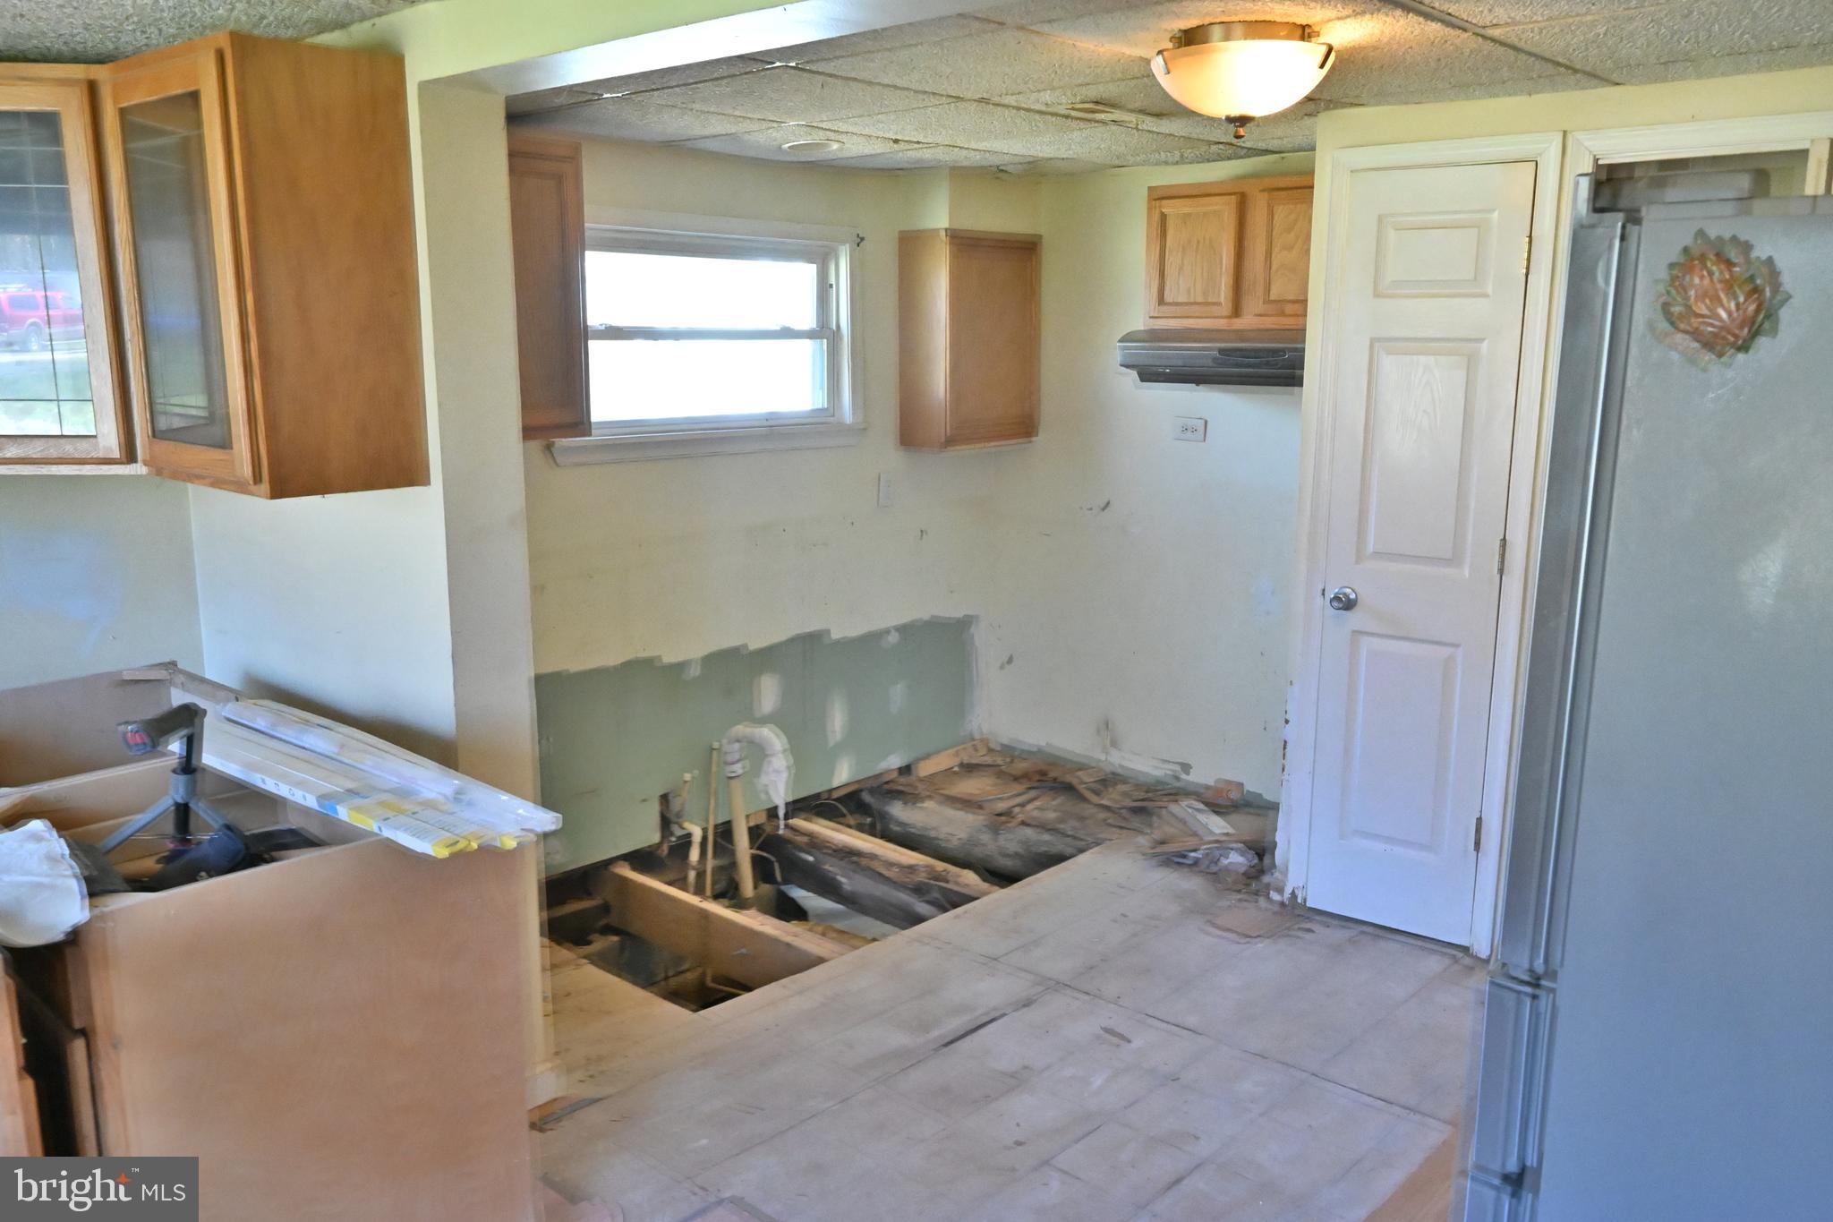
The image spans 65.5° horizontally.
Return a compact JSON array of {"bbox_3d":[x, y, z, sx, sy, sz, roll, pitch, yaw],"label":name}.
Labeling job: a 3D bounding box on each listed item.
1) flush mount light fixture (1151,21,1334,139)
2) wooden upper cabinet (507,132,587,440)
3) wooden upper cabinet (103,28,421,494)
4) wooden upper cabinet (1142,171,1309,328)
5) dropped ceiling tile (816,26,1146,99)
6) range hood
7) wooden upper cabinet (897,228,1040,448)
[{"bbox_3d":[0.668,-1.041,2.830,0.355,0.195,0.355,0,11,0],"label":"flush mount light fixture"},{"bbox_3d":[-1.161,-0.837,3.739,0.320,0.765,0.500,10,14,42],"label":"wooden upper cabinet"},{"bbox_3d":[-1.221,-0.625,2.679,0.555,0.764,0.315,10,14,42],"label":"wooden upper cabinet"},{"bbox_3d":[1.135,-1.129,4.540,0.760,0.455,0.320,10,14,42],"label":"wooden upper cabinet"},{"bbox_3d":[0.142,-1.222,3.205,0.610,0.020,0.610,10,14,42],"label":"dropped ceiling tile"},{"bbox_3d":[1.080,-0.812,4.542,0.760,0.170,0.470,10,14,42],"label":"range hood"},{"bbox_3d":[0.212,-0.999,5.265,0.245,0.760,0.530,10,14,42],"label":"wooden upper cabinet"}]

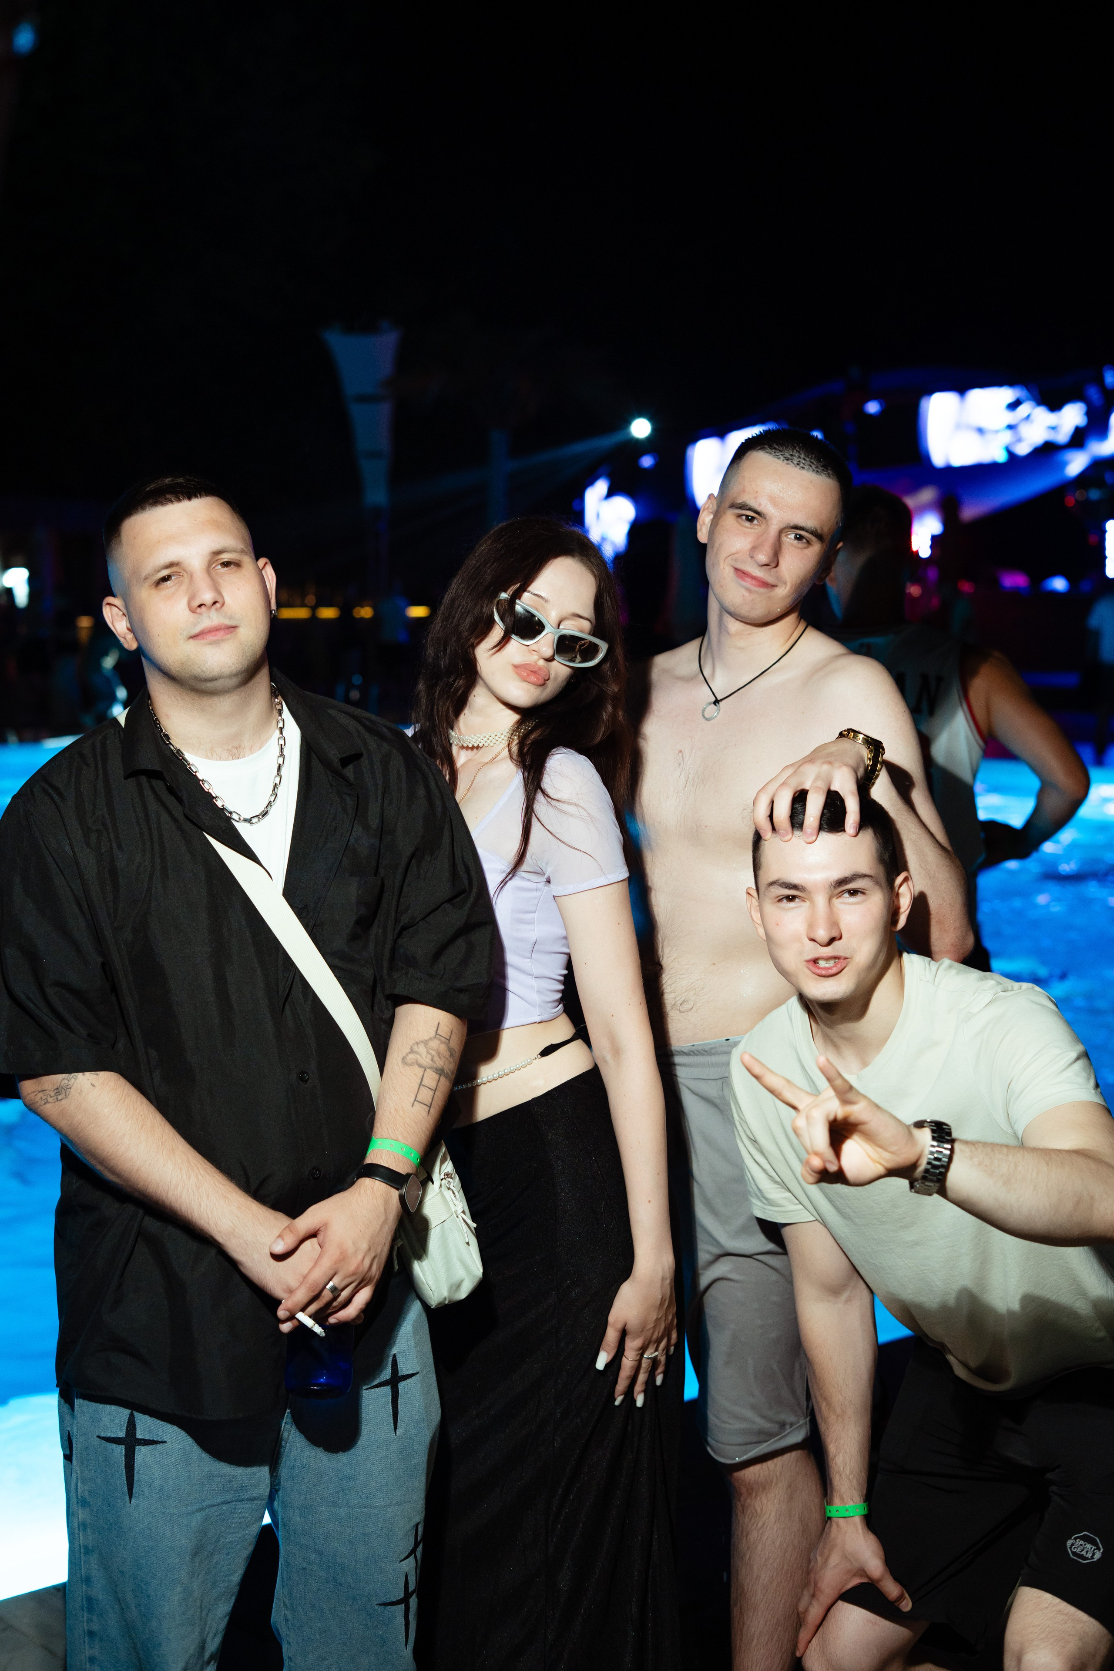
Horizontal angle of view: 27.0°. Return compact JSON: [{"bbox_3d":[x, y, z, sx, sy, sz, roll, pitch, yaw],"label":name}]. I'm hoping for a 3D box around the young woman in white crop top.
[{"bbox_3d":[-0.025,0.470,2.710,0.460,1.680,0.340,5,7,43],"label":"young woman in white crop top"}]

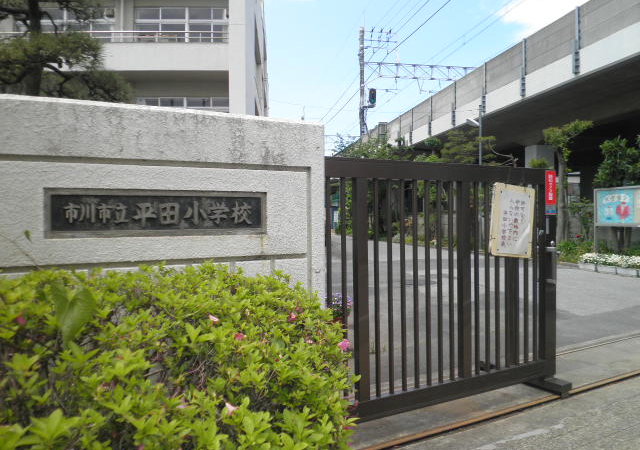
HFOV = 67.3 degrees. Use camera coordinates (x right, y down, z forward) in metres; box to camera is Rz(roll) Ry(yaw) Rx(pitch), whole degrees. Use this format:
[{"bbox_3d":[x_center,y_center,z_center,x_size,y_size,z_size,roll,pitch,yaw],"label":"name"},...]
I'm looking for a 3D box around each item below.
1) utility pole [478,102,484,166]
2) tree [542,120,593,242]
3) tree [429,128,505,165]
[{"bbox_3d":[6.338,-1.784,18.802,0.140,5.920,0.140,-1,1,-11],"label":"utility pole"},{"bbox_3d":[7.518,-1.048,14.640,1.550,4.320,1.400,-1,1,-11],"label":"tree"},{"bbox_3d":[6.311,-1.486,20.785,3.200,5.270,3.000,-1,1,-11],"label":"tree"}]

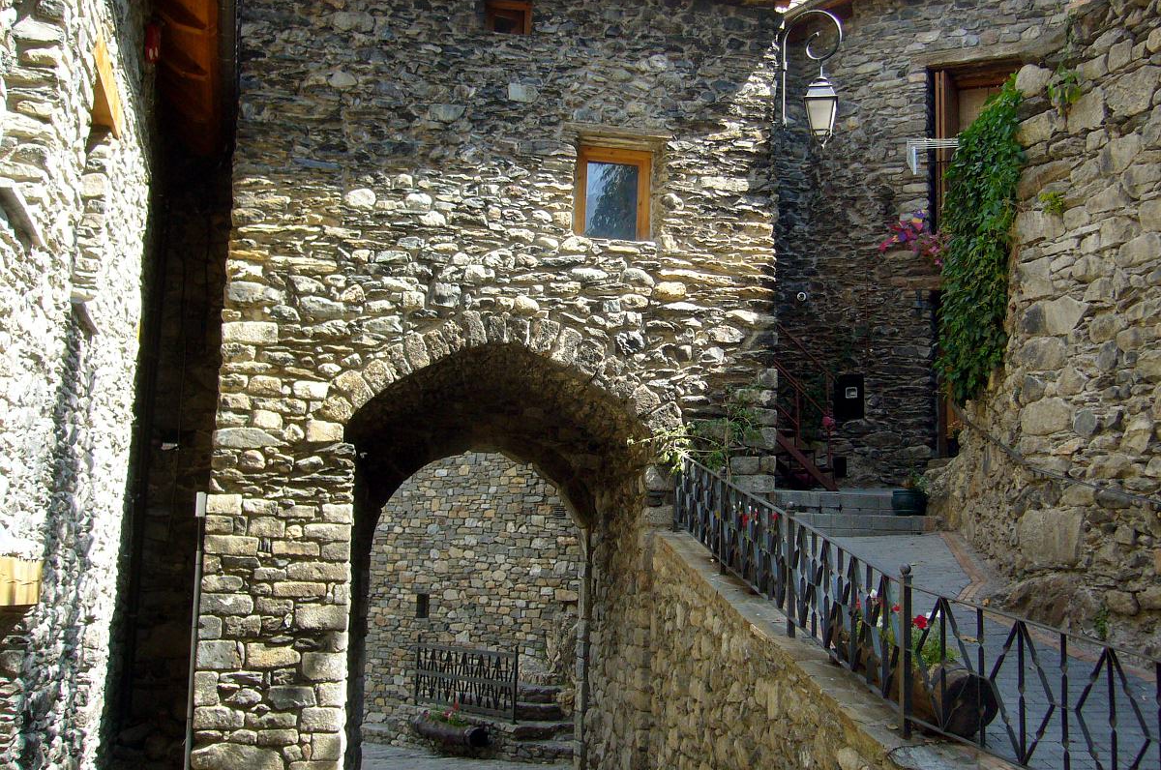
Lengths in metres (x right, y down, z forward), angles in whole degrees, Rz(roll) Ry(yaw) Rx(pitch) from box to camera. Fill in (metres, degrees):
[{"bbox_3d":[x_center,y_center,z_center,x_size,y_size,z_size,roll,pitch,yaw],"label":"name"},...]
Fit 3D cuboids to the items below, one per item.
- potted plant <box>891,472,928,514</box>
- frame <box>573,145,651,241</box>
[{"bbox_3d":[3.373,1.108,12.000,0.365,0.455,0.365,2,-7,-8],"label":"potted plant"},{"bbox_3d":[0.361,-2.096,12.877,0.825,1.026,0.110,2,-7,-8],"label":"frame"}]

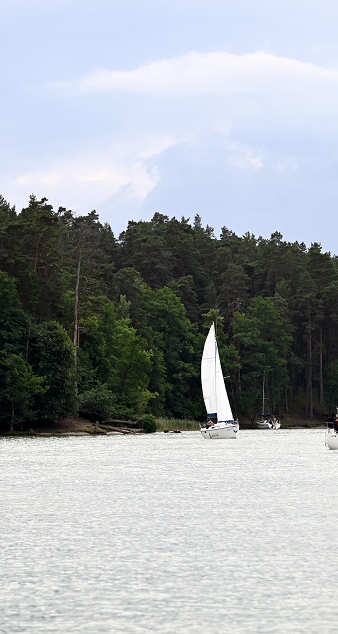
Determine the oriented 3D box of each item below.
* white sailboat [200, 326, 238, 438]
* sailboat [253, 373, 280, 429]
[{"bbox_3d":[4.697,5.654,262.000,2.700,10.300,7.500,-2,-1,-23],"label":"white sailboat"},{"bbox_3d":[15.257,13.134,465.000,2.500,9.100,7.200,1,-2,-25],"label":"sailboat"}]

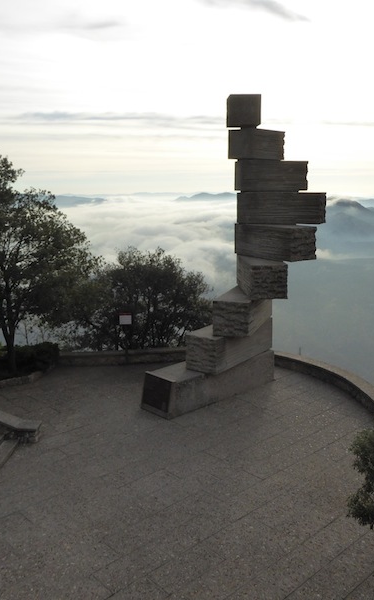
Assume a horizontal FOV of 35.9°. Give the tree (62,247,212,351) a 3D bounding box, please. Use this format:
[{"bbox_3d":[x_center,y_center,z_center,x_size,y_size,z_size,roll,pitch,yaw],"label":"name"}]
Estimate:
[{"bbox_3d":[-1.749,0.064,21.977,5.590,4.120,4.700,0,11,0],"label":"tree"}]

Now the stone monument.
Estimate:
[{"bbox_3d":[1.467,-1.497,16.876,5.940,8.770,2.530,-10,15,-44],"label":"stone monument"}]

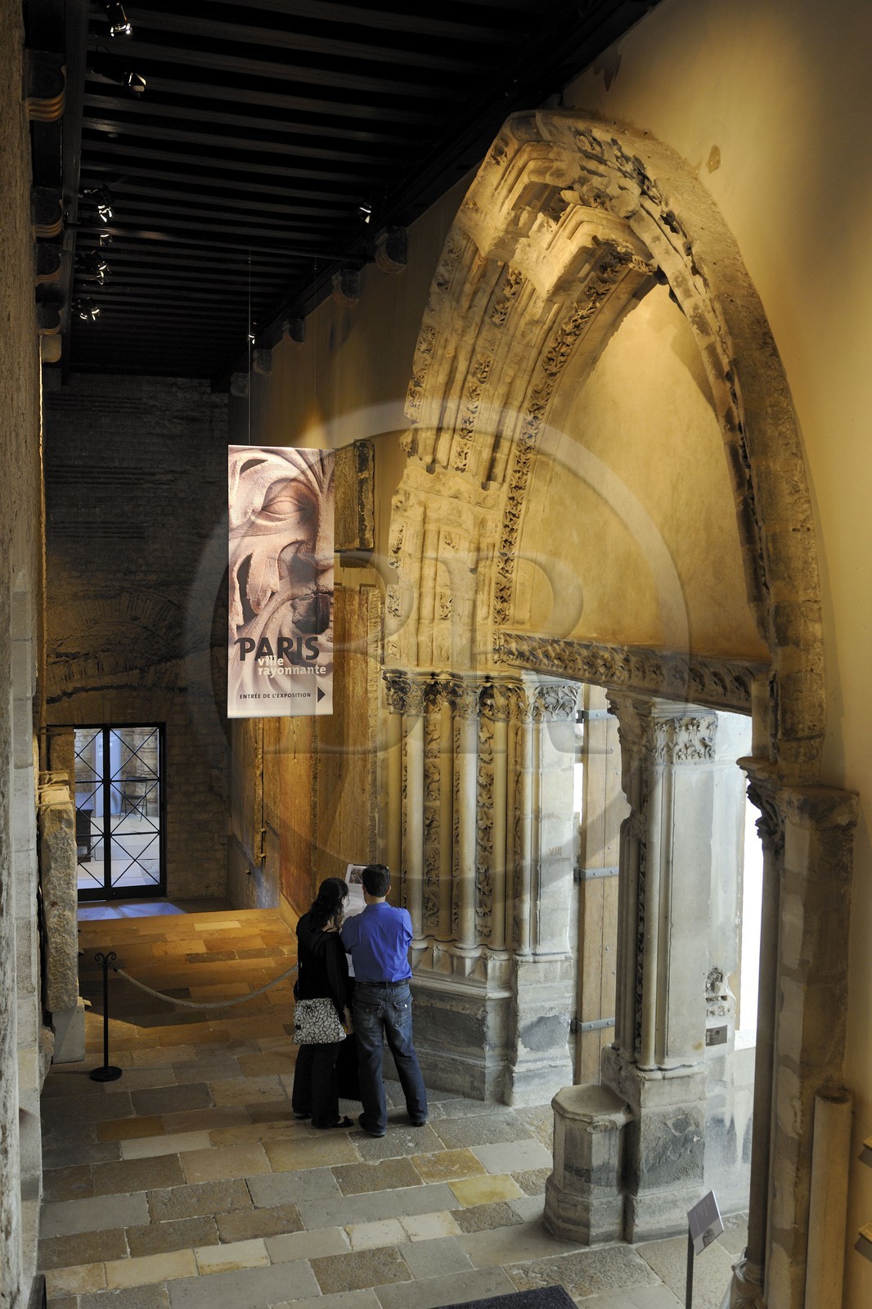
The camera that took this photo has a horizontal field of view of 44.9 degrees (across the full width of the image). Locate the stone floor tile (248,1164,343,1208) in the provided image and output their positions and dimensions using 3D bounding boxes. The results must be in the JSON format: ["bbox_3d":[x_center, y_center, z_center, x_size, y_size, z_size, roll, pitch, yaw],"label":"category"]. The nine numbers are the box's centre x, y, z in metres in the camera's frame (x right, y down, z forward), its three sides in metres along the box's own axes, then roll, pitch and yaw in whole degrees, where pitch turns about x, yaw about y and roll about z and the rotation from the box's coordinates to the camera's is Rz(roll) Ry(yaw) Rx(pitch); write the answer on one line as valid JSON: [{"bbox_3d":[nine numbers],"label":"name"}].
[{"bbox_3d":[-0.851,3.211,6.322,0.510,0.030,0.325,0,5,-17],"label":"stone floor tile"}]

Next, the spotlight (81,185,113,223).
[{"bbox_3d":[-2.160,-2.881,6.741,0.190,0.220,0.170,2,5,6],"label":"spotlight"}]

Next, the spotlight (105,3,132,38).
[{"bbox_3d":[-1.478,-2.966,4.926,0.100,0.110,0.150,2,-36,23],"label":"spotlight"}]

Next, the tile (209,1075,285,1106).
[{"bbox_3d":[-1.333,3.111,7.476,0.502,0.030,0.380,0,5,-16],"label":"tile"}]

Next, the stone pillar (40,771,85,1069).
[{"bbox_3d":[-2.815,1.944,7.913,0.339,2.173,0.360,-1,5,-20],"label":"stone pillar"}]

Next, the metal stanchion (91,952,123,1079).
[{"bbox_3d":[-2.393,2.603,7.654,0.230,0.906,0.230,-1,5,-20],"label":"metal stanchion"}]

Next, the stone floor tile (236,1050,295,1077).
[{"bbox_3d":[-1.199,3.047,7.818,0.502,0.030,0.322,1,5,-18],"label":"stone floor tile"}]

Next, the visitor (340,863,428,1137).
[{"bbox_3d":[-0.349,2.217,6.914,0.540,1.768,0.500,-1,7,-16],"label":"visitor"}]

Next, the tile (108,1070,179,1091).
[{"bbox_3d":[-2.111,3.035,7.525,0.496,0.030,0.342,1,5,-17],"label":"tile"}]

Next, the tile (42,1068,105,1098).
[{"bbox_3d":[-2.649,3.144,7.668,0.479,0.035,0.361,-1,4,-15],"label":"tile"}]

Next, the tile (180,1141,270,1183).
[{"bbox_3d":[-1.310,3.183,6.567,0.513,0.030,0.359,0,5,-18],"label":"tile"}]

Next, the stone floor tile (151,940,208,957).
[{"bbox_3d":[-2.441,2.805,10.022,0.502,0.030,0.341,1,5,-18],"label":"stone floor tile"}]

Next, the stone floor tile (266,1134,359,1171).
[{"bbox_3d":[-0.801,3.219,6.778,0.565,0.035,0.358,-1,4,-15],"label":"stone floor tile"}]

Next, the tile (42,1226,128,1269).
[{"bbox_3d":[-1.893,3.205,5.655,0.468,0.030,0.276,1,5,-16],"label":"tile"}]

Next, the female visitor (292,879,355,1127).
[{"bbox_3d":[-0.733,2.262,6.945,0.430,1.665,0.400,3,7,20],"label":"female visitor"}]

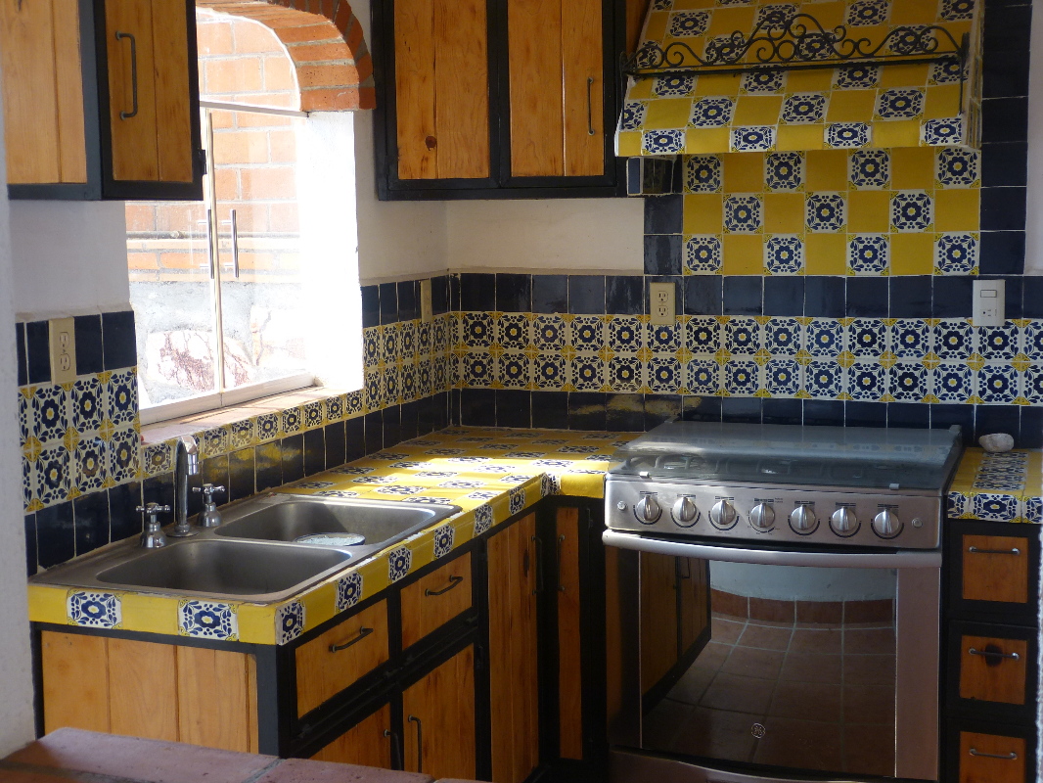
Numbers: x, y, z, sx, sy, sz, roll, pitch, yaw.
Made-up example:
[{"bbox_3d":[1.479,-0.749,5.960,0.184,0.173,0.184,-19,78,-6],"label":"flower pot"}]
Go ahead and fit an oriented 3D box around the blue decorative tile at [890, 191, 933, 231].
[{"bbox_3d":[0.978,-0.450,3.763,0.105,0.105,0.008,2,7,21],"label":"blue decorative tile"}]

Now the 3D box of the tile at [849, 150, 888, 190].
[{"bbox_3d":[0.893,-0.570,3.863,0.106,0.106,0.010,2,6,21],"label":"tile"}]

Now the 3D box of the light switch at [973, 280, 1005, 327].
[{"bbox_3d":[1.153,-0.217,3.714,0.075,0.117,0.010,2,7,21],"label":"light switch"}]

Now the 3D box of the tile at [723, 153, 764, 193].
[{"bbox_3d":[0.577,-0.569,3.901,0.105,0.105,0.008,2,7,21],"label":"tile"}]

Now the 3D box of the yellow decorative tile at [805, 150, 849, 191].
[{"bbox_3d":[0.792,-0.573,3.901,0.106,0.106,0.010,2,6,21],"label":"yellow decorative tile"}]

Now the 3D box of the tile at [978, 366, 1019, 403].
[{"bbox_3d":[1.183,-0.020,3.736,0.105,0.105,0.008,2,7,21],"label":"tile"}]

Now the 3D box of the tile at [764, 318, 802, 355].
[{"bbox_3d":[0.694,-0.144,3.986,0.106,0.106,0.010,2,6,21],"label":"tile"}]

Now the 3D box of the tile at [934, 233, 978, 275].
[{"bbox_3d":[1.098,-0.346,3.797,0.106,0.106,0.010,2,7,20],"label":"tile"}]

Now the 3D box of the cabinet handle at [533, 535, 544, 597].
[{"bbox_3d":[0.042,0.406,3.495,0.029,0.140,0.013,2,7,20],"label":"cabinet handle"}]

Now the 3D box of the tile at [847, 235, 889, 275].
[{"bbox_3d":[0.895,-0.353,3.886,0.106,0.106,0.010,2,6,21],"label":"tile"}]

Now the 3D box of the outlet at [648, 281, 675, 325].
[{"bbox_3d":[0.382,-0.236,4.067,0.070,0.114,0.012,2,7,20],"label":"outlet"}]

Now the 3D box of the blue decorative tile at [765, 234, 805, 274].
[{"bbox_3d":[0.691,-0.358,3.947,0.106,0.106,0.010,2,7,20],"label":"blue decorative tile"}]

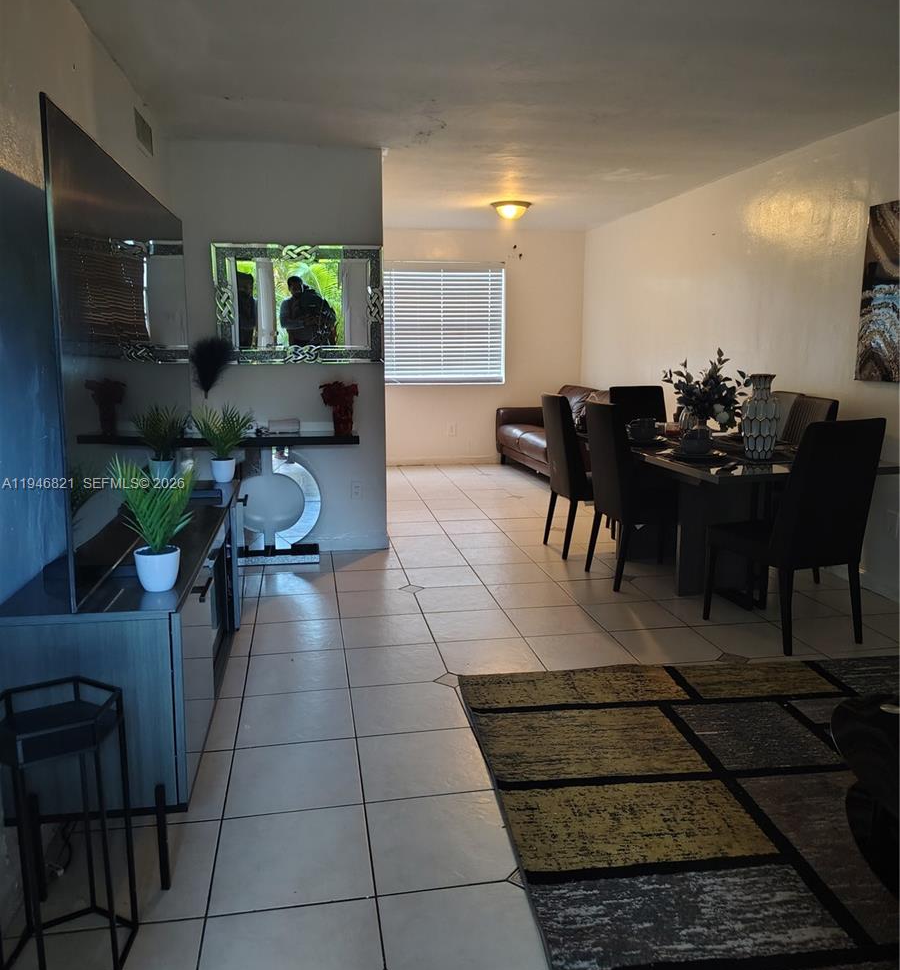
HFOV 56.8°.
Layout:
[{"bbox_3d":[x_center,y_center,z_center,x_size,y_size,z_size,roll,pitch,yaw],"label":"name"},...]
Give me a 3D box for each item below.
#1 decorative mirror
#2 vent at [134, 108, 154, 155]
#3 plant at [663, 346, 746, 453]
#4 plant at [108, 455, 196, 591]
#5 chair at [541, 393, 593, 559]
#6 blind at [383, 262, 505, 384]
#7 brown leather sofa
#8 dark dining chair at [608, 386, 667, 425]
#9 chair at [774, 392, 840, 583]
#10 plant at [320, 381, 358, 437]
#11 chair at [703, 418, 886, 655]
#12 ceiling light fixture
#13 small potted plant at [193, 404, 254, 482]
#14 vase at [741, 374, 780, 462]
[{"bbox_3d":[-0.896,-1.081,4.995,1.000,0.695,0.040,-2,11,-10],"label":"decorative mirror"},{"bbox_3d":[-1.454,-1.687,3.991,0.022,0.140,0.440,-2,11,-10],"label":"vent"},{"bbox_3d":[1.384,-0.460,4.470,0.425,0.510,0.390,-2,11,-10],"label":"plant"},{"bbox_3d":[-0.764,0.105,2.149,0.215,0.335,0.205,-2,11,-10],"label":"plant"},{"bbox_3d":[0.918,-0.080,5.314,0.590,1.005,0.455,-3,10,-14],"label":"chair"},{"bbox_3d":[-0.068,-1.661,8.589,1.300,1.235,0.060,-2,10,-10],"label":"blind"},{"bbox_3d":[1.160,-0.454,7.806,0.930,0.860,2.350,-2,10,-10],"label":"brown leather sofa"},{"bbox_3d":[1.327,-0.136,5.561,0.460,0.985,0.570,-2,11,-10],"label":"dark dining chair"},{"bbox_3d":[1.790,0.019,4.743,0.590,1.005,0.455,-1,10,-4],"label":"chair"},{"bbox_3d":[-0.659,-0.462,5.008,0.225,0.325,0.210,-2,10,-10],"label":"plant"},{"bbox_3d":[1.558,0.187,3.814,0.455,1.005,0.580,-5,11,-23],"label":"chair"},{"bbox_3d":[0.510,-2.266,6.903,0.355,0.145,0.355,0,10,0],"label":"ceiling light fixture"},{"bbox_3d":[-1.015,-0.183,3.726,0.255,0.335,0.240,-2,11,-10],"label":"small potted plant"},{"bbox_3d":[1.521,-0.336,4.041,0.190,0.418,0.190,-2,11,-10],"label":"vase"}]

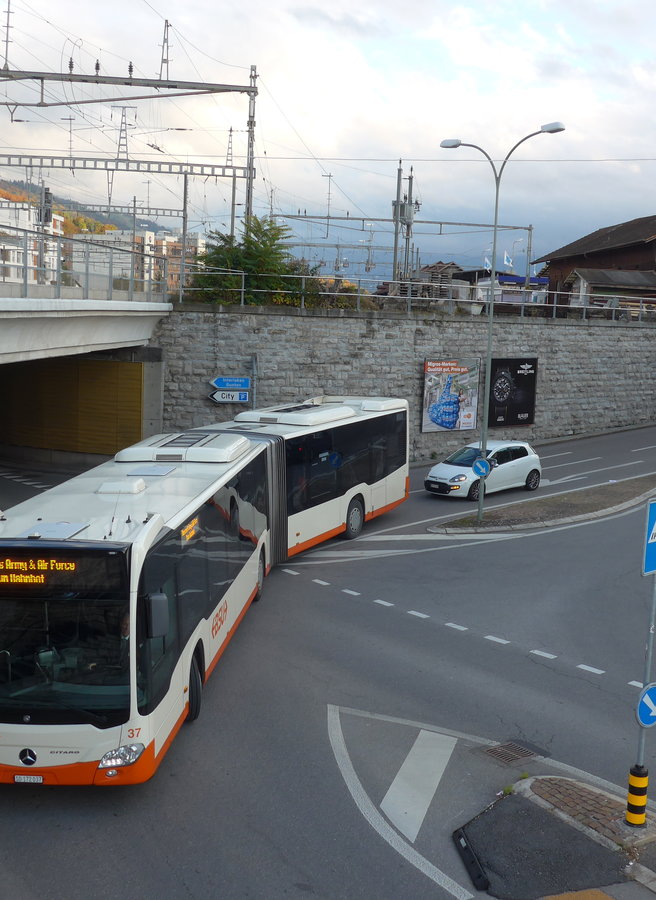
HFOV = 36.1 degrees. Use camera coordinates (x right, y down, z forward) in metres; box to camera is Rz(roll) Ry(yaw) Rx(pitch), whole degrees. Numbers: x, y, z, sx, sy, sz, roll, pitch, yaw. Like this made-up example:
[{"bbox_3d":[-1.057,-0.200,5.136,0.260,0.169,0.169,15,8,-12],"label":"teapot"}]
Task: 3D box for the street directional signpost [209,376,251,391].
[{"bbox_3d":[-2.860,-1.951,29.400,1.240,0.360,0.100,0,8,-18],"label":"street directional signpost"}]

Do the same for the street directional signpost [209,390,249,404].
[{"bbox_3d":[-2.904,-1.541,29.400,1.240,0.380,0.100,0,8,-18],"label":"street directional signpost"}]

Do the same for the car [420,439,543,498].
[{"bbox_3d":[4.607,0.527,29.923,4.060,1.490,1.690,-6,11,-41],"label":"car"}]

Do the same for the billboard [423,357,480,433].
[{"bbox_3d":[4.404,-1.957,35.608,2.720,2.600,0.100,-3,9,-37],"label":"billboard"}]

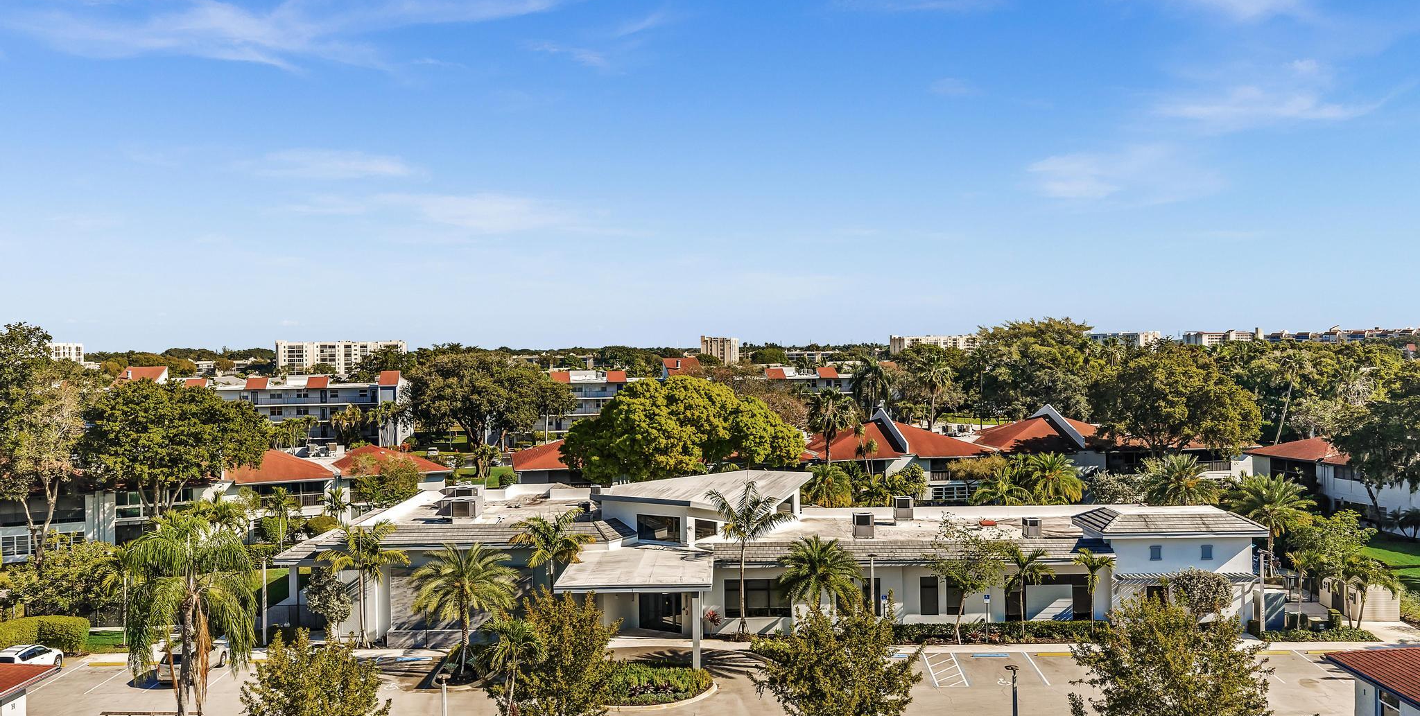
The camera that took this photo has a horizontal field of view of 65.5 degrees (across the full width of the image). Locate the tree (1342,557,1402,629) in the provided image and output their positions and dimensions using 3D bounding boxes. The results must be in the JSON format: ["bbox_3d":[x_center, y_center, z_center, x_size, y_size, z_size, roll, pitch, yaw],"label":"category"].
[{"bbox_3d":[37.482,13.350,62.515,3.330,4.199,3.000,-1,1,2],"label":"tree"}]

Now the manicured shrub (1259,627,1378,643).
[{"bbox_3d":[33.332,15.261,61.129,6.600,0.500,1.600,-1,1,2],"label":"manicured shrub"}]

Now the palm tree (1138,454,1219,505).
[{"bbox_3d":[36.888,11.386,86.968,6.293,7.555,6.293,-1,1,2],"label":"palm tree"}]

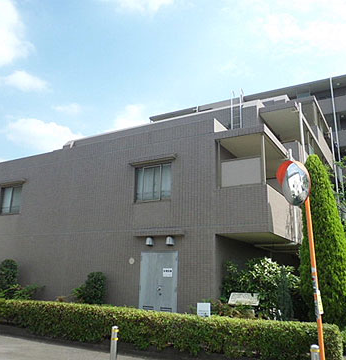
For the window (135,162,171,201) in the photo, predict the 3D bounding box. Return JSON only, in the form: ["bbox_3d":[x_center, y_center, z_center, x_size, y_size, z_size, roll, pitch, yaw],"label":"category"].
[{"bbox_3d":[-0.605,0.114,11.371,1.370,1.150,0.120,-7,-17,30],"label":"window"}]

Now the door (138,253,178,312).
[{"bbox_3d":[-0.411,3.090,10.377,1.280,1.957,0.080,-7,-17,30],"label":"door"}]

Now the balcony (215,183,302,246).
[{"bbox_3d":[3.028,1.315,11.834,1.540,1.360,4.300,-7,-17,30],"label":"balcony"}]

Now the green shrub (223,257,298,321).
[{"bbox_3d":[2.233,2.938,9.280,1.800,1.795,1.450,-7,-17,30],"label":"green shrub"}]

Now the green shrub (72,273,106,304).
[{"bbox_3d":[-2.709,3.737,11.511,0.900,1.500,0.750,-7,-17,30],"label":"green shrub"}]

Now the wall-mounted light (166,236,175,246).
[{"bbox_3d":[-0.086,1.771,10.385,0.210,0.250,0.200,-7,-17,30],"label":"wall-mounted light"}]

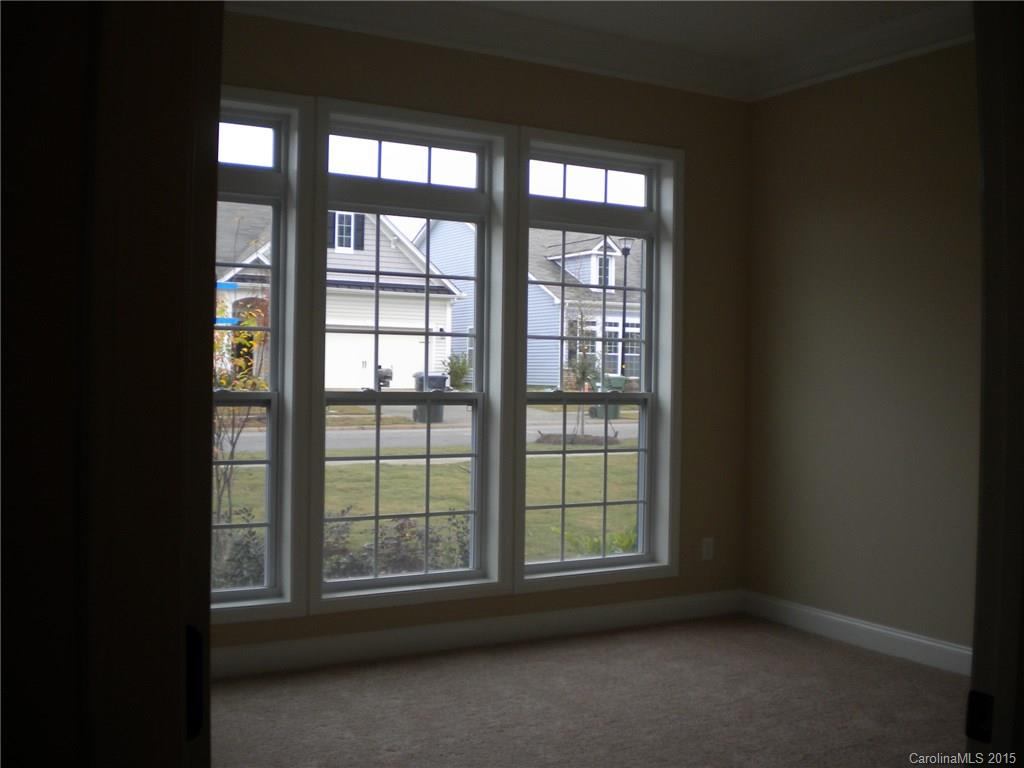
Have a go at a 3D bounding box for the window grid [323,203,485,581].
[{"bbox_3d":[-0.458,0.059,4.455,0.740,1.580,0.060,1,1,-30],"label":"window grid"}]

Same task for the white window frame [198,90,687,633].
[{"bbox_3d":[-0.355,-0.108,4.458,2.650,2.070,0.130,1,1,-30],"label":"white window frame"}]

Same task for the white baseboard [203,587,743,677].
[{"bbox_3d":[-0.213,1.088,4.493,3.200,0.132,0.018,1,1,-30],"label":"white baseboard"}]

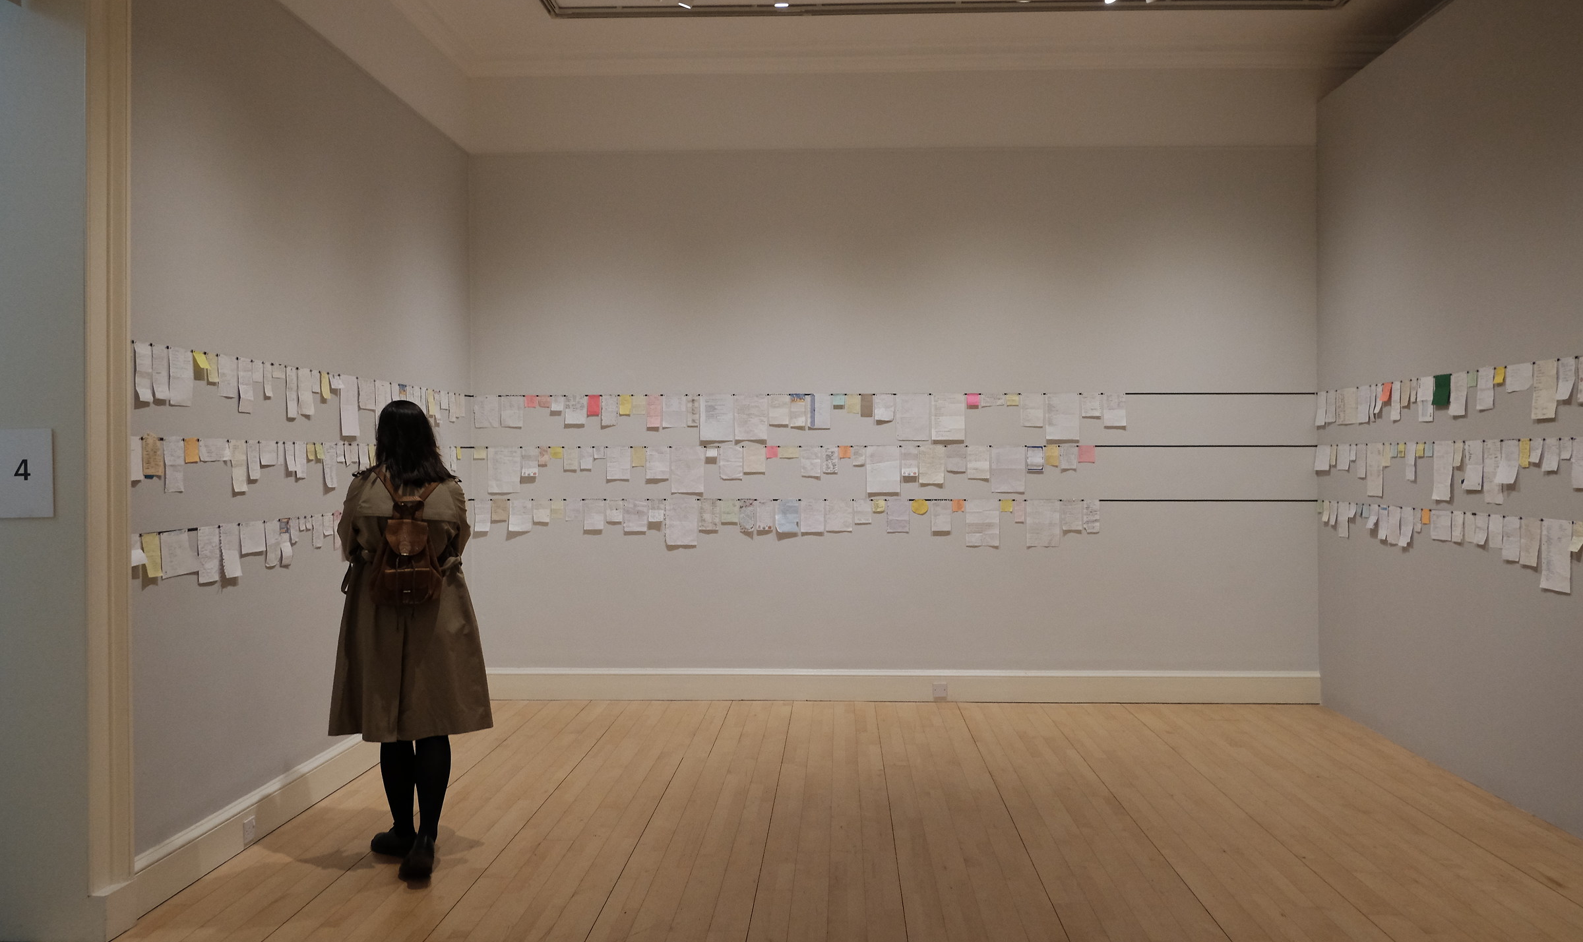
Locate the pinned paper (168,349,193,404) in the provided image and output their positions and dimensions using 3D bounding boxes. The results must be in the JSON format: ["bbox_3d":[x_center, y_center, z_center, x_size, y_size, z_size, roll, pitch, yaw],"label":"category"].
[{"bbox_3d":[-2.216,-0.337,4.310,0.010,0.205,0.152,0,1,2],"label":"pinned paper"}]

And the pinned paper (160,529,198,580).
[{"bbox_3d":[-2.212,0.299,4.297,0.015,0.180,0.235,0,1,2],"label":"pinned paper"}]

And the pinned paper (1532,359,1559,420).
[{"bbox_3d":[3.221,-0.343,5.073,0.010,0.247,0.168,0,1,2],"label":"pinned paper"}]

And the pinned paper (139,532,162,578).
[{"bbox_3d":[-2.237,0.297,4.162,0.035,0.155,0.102,0,0,3],"label":"pinned paper"}]

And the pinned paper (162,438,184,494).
[{"bbox_3d":[-2.240,-0.018,4.308,0.015,0.195,0.125,0,0,3],"label":"pinned paper"}]

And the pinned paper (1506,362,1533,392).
[{"bbox_3d":[3.229,-0.410,5.266,0.010,0.120,0.200,0,1,2],"label":"pinned paper"}]

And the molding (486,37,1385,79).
[{"bbox_3d":[0.824,-2.630,7.508,5.838,0.164,0.130,0,1,2],"label":"molding"}]

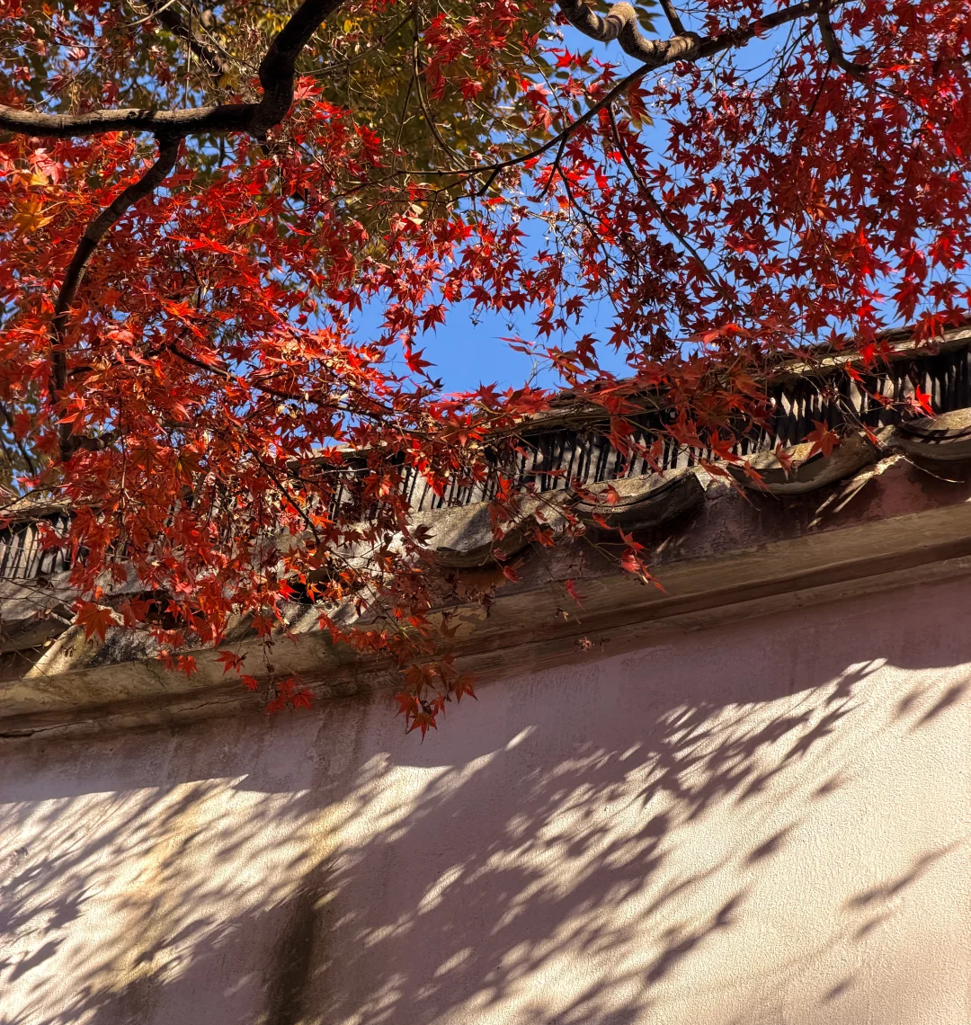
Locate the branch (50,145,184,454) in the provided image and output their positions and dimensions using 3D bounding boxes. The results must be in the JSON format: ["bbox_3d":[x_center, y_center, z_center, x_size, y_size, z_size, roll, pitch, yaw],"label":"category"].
[{"bbox_3d":[-0.529,-0.300,5.200,0.145,0.475,0.120,12,-22,-3],"label":"branch"}]

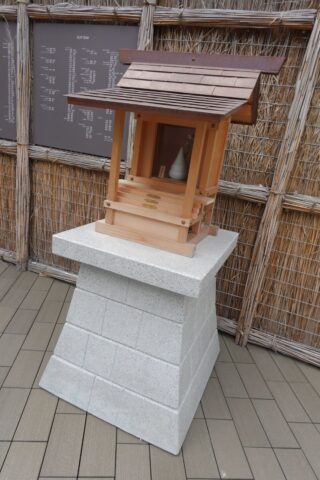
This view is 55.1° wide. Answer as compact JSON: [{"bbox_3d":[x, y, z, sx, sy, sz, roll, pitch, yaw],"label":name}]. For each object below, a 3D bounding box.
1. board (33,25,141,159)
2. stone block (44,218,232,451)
[{"bbox_3d":[-0.651,-1.210,2.494,0.995,0.969,0.022,15,18,20],"label":"board"},{"bbox_3d":[-0.057,0.390,1.851,0.830,0.887,0.918,15,18,20],"label":"stone block"}]

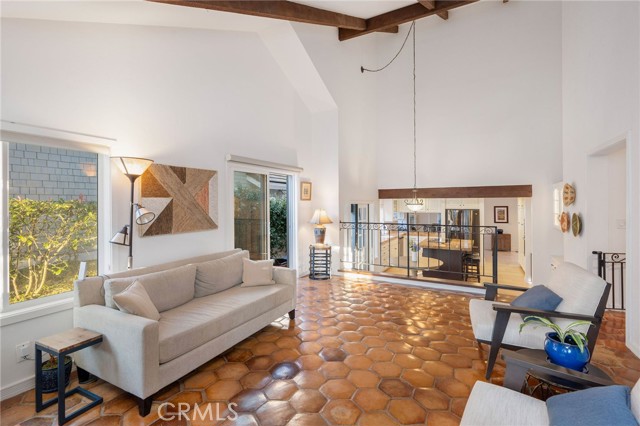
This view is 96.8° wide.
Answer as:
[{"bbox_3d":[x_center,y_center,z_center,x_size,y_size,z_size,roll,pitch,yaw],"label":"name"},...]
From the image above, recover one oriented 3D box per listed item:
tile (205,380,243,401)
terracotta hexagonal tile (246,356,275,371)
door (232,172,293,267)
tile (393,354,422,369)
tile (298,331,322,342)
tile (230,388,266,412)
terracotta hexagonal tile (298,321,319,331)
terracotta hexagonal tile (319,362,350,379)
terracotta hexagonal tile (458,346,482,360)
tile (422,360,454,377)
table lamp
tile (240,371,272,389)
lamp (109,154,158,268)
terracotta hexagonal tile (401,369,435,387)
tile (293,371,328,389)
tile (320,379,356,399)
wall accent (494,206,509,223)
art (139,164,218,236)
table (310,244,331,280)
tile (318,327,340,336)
[{"bbox_3d":[-0.766,1.417,2.256,0.285,0.020,0.250,0,1,-2],"label":"tile"},{"bbox_3d":[-0.522,1.335,2.518,0.273,0.018,0.236,0,1,-1],"label":"terracotta hexagonal tile"},{"bbox_3d":[-0.920,0.328,4.958,0.100,2.052,1.710,1,1,28],"label":"door"},{"bbox_3d":[0.782,1.332,2.547,0.273,0.018,0.236,0,1,-1],"label":"tile"},{"bbox_3d":[-0.111,1.345,3.083,0.265,0.020,0.238,0,1,-2],"label":"tile"},{"bbox_3d":[-0.503,1.344,2.018,0.273,0.018,0.236,0,1,-1],"label":"tile"},{"bbox_3d":[-0.119,1.393,3.485,0.285,0.020,0.250,0,1,-2],"label":"terracotta hexagonal tile"},{"bbox_3d":[0.127,1.360,2.440,0.265,0.020,0.238,0,1,-2],"label":"terracotta hexagonal tile"},{"bbox_3d":[1.425,1.328,2.679,0.273,0.018,0.236,0,1,-1],"label":"terracotta hexagonal tile"},{"bbox_3d":[1.070,1.415,2.573,0.285,0.020,0.250,0,1,-2],"label":"tile"},{"bbox_3d":[0.021,0.284,5.978,0.480,0.730,0.480,0,1,0],"label":"table lamp"},{"bbox_3d":[-0.538,1.415,2.398,0.285,0.020,0.250,0,1,-2],"label":"tile"},{"bbox_3d":[-1.737,0.424,2.635,0.370,1.830,0.370,1,1,28],"label":"lamp"},{"bbox_3d":[0.839,1.417,2.435,0.285,0.020,0.250,0,1,-2],"label":"terracotta hexagonal tile"},{"bbox_3d":[-0.078,1.338,2.274,0.273,0.018,0.236,0,1,-1],"label":"tile"},{"bbox_3d":[0.143,1.340,2.151,0.273,0.018,0.236,0,1,-1],"label":"tile"},{"bbox_3d":[7.502,0.074,11.745,0.478,0.678,0.040,1,1,28],"label":"wall accent"},{"bbox_3d":[-1.568,-0.148,3.271,0.045,0.753,0.958,0,1,29],"label":"art"},{"bbox_3d":[0.013,0.971,5.692,0.420,0.620,0.420,0,1,0],"label":"table"},{"bbox_3d":[0.105,1.344,3.201,0.265,0.020,0.238,0,1,-2],"label":"tile"}]

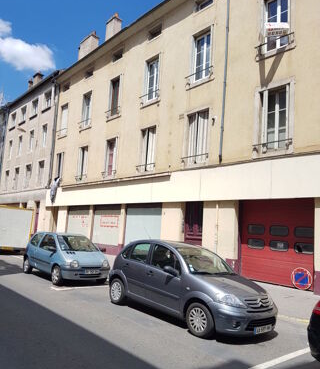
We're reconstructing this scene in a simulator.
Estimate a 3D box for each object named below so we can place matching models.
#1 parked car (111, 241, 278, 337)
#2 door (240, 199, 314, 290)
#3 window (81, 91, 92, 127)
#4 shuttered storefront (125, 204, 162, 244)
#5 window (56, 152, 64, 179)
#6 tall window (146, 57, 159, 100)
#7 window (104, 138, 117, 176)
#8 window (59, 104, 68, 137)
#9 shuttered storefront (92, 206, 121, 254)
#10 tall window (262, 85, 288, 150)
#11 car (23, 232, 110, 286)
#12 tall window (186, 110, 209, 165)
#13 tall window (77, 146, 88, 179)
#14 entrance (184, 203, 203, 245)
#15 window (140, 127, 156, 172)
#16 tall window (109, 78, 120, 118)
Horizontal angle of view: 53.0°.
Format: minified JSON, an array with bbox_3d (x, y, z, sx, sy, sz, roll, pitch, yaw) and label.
[{"bbox_3d":[0.527,1.963,6.720,1.680,1.520,3.850,11,-11,-39],"label":"parked car"},{"bbox_3d":[3.788,1.876,10.561,0.200,2.740,2.540,11,-11,-41],"label":"door"},{"bbox_3d":[-4.830,-4.931,21.418,0.200,2.400,1.050,11,-11,-41],"label":"window"},{"bbox_3d":[-0.870,2.266,15.557,0.197,2.610,2.935,11,-11,-41],"label":"shuttered storefront"},{"bbox_3d":[-7.356,-1.198,23.706,0.197,2.187,1.133,11,-11,-41],"label":"window"},{"bbox_3d":[-0.376,-5.378,16.568,0.200,2.380,1.050,11,-11,-41],"label":"tall window"},{"bbox_3d":[-2.693,-1.536,18.292,0.200,2.190,1.080,11,-11,-41],"label":"window"},{"bbox_3d":[-7.265,-4.823,24.390,0.197,2.463,1.280,11,-11,-41],"label":"window"},{"bbox_3d":[-2.987,2.472,17.936,0.197,2.620,2.955,11,-11,-41],"label":"shuttered storefront"},{"bbox_3d":[4.002,-2.213,11.004,0.200,2.190,1.040,11,-11,-41],"label":"tall window"},{"bbox_3d":[-2.969,2.258,10.211,1.640,1.420,3.430,11,-11,-40],"label":"car"},{"bbox_3d":[1.622,-1.979,13.595,0.197,2.236,1.271,11,-11,-41],"label":"tall window"},{"bbox_3d":[-5.023,-1.376,21.074,0.197,2.197,1.280,11,-11,-41],"label":"tall window"},{"bbox_3d":[1.398,2.058,13.200,0.197,2.630,1.152,11,-11,-41],"label":"entrance"},{"bbox_3d":[-0.574,-1.765,16.063,0.197,2.187,1.251,11,-11,-41],"label":"window"},{"bbox_3d":[-2.627,-5.147,19.018,0.200,2.400,1.020,11,-11,-41],"label":"tall window"}]

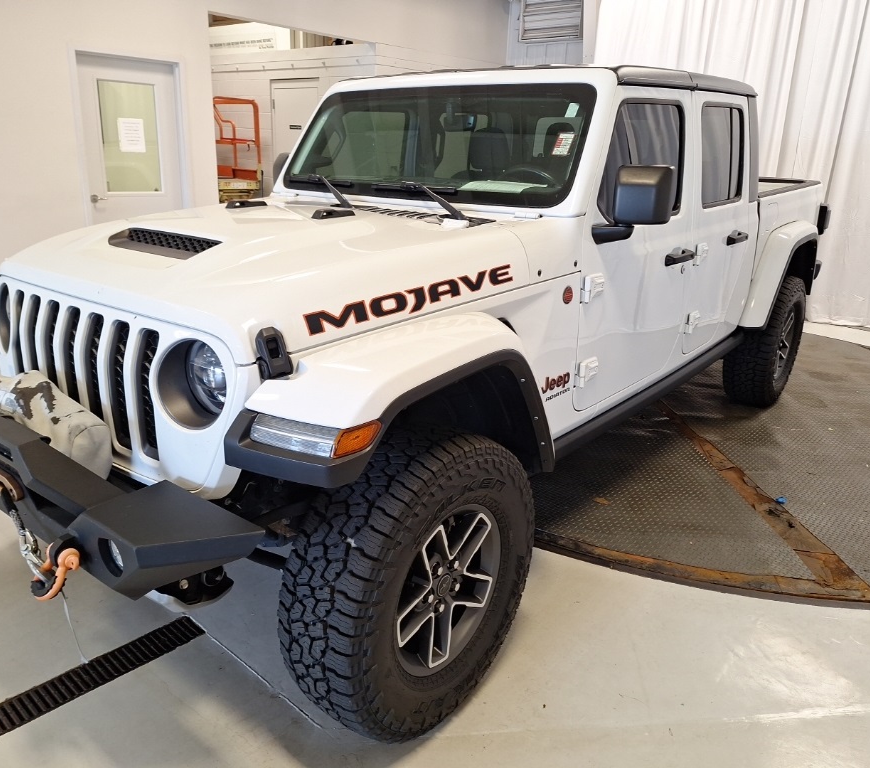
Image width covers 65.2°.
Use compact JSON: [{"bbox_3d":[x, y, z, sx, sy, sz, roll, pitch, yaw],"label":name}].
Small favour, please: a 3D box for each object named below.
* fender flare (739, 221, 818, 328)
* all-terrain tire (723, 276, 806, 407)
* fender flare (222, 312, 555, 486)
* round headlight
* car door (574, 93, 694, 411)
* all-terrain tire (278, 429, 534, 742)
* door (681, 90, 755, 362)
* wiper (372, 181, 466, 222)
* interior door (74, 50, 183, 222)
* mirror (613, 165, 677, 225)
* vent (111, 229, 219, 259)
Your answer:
[{"bbox_3d":[2.233,-0.755,4.316,0.165,0.600,1.140,15,23,37],"label":"fender flare"},{"bbox_3d":[2.183,-0.293,4.492,0.286,0.830,0.830,15,23,37],"label":"all-terrain tire"},{"bbox_3d":[-0.057,0.104,1.783,0.325,0.540,0.960,15,23,37],"label":"fender flare"},{"bbox_3d":[-0.514,-0.017,1.614,0.210,0.210,0.090,15,23,37],"label":"round headlight"},{"bbox_3d":[0.811,-0.566,2.751,0.165,1.170,1.075,15,23,37],"label":"car door"},{"bbox_3d":[-0.031,0.545,1.932,0.286,0.830,0.830,15,23,37],"label":"all-terrain tire"},{"bbox_3d":[1.419,-0.803,3.451,0.165,1.225,0.820,15,23,37],"label":"door"},{"bbox_3d":[-0.070,-0.705,2.598,0.610,0.105,0.170,15,23,37],"label":"wiper"},{"bbox_3d":[-2.790,-1.955,6.500,0.930,2.130,0.080,-14,24,-40],"label":"interior door"},{"bbox_3d":[0.701,-0.628,2.274,0.175,0.190,0.105,15,23,37],"label":"mirror"},{"bbox_3d":[-0.788,-0.410,1.984,0.470,0.055,0.125,15,23,37],"label":"vent"}]

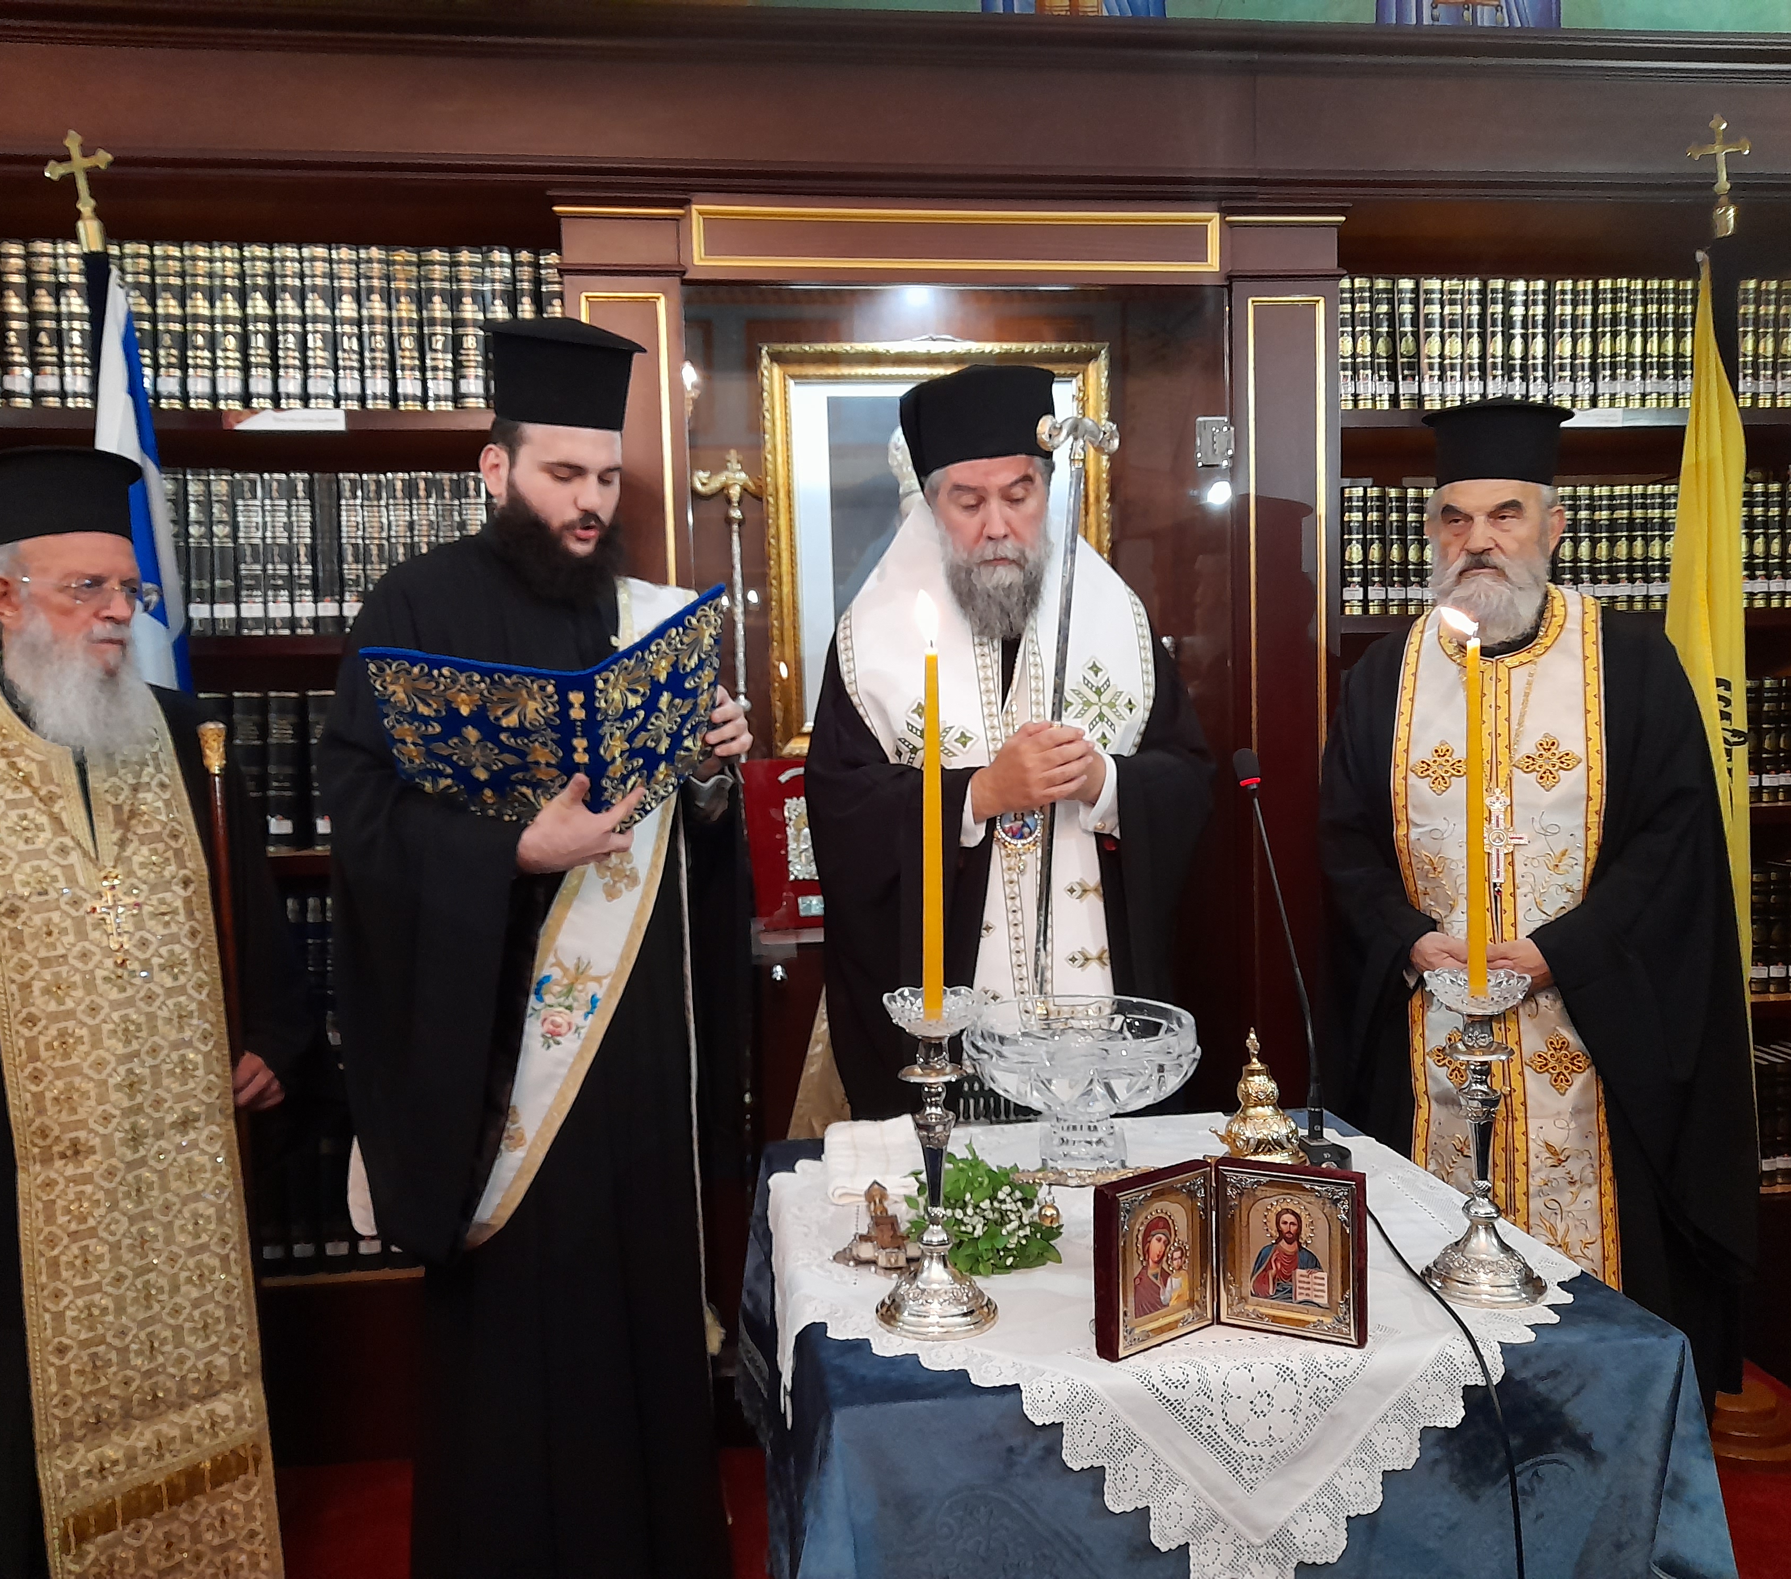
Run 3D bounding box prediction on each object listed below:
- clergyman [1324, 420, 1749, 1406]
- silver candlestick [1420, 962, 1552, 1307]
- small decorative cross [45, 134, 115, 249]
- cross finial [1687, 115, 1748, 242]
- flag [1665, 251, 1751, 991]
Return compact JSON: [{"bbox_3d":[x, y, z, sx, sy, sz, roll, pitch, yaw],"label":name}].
[{"bbox_3d":[0.984,0.276,2.344,0.630,1.727,0.450,0,4,22],"label":"clergyman"},{"bbox_3d":[0.545,0.318,1.412,0.110,0.291,0.110,-2,4,-8],"label":"silver candlestick"},{"bbox_3d":[-1.284,-0.946,2.406,0.108,0.191,0.042,-9,4,-5],"label":"small decorative cross"},{"bbox_3d":[1.343,-0.996,2.471,0.110,0.196,0.042,-7,4,-6],"label":"cross finial"},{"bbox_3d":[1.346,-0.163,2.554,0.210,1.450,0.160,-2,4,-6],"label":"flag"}]

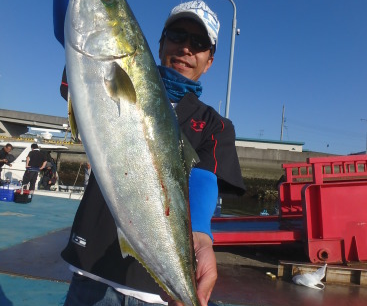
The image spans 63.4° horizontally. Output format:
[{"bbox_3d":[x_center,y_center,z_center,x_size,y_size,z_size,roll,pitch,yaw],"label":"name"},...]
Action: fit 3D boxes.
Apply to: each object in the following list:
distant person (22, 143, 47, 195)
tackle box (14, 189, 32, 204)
[{"bbox_3d":[-4.952,0.528,9.867,0.570,1.690,0.380,8,-4,-42],"label":"distant person"},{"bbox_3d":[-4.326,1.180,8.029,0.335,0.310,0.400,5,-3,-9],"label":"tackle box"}]

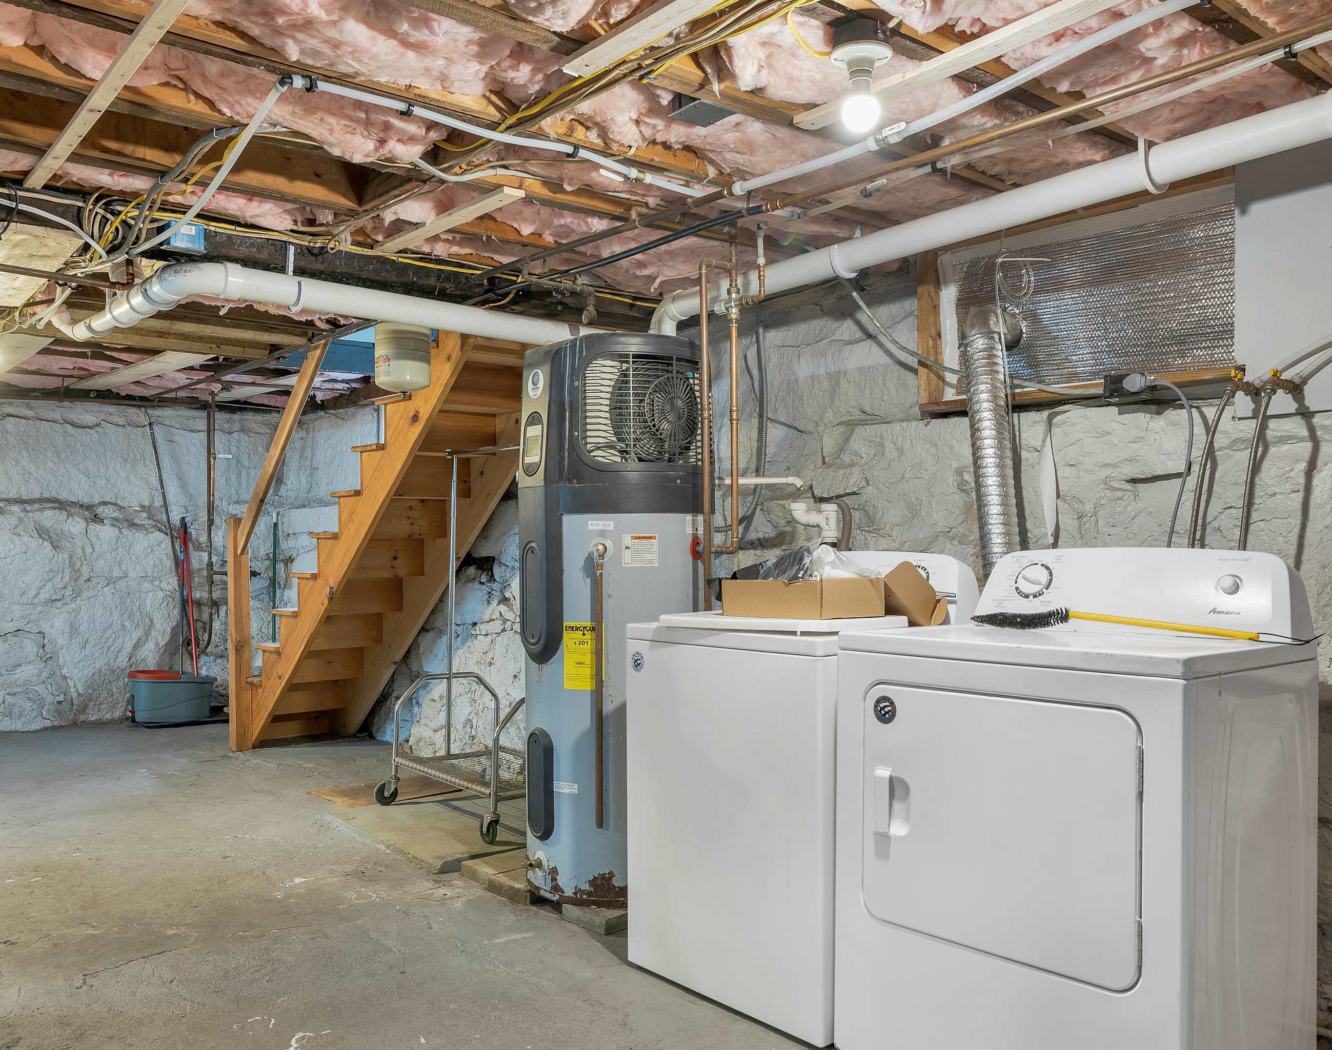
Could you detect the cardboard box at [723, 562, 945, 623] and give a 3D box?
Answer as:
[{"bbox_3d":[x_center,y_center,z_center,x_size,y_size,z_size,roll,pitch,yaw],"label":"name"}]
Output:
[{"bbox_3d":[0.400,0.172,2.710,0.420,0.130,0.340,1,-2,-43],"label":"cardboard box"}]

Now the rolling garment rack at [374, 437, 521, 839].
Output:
[{"bbox_3d":[-0.720,0.425,4.320,0.520,1.520,0.900,1,-2,-40],"label":"rolling garment rack"}]

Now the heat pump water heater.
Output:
[{"bbox_3d":[-0.170,0.295,3.430,0.670,1.715,0.620,0,-1,0],"label":"heat pump water heater"}]

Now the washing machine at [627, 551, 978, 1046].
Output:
[{"bbox_3d":[0.370,0.620,2.795,0.665,1.090,0.690,1,-2,-42],"label":"washing machine"}]

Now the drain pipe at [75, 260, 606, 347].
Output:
[{"bbox_3d":[-1.100,-0.672,3.760,1.500,0.140,1.080,1,-2,-42],"label":"drain pipe"}]

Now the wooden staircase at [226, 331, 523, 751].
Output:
[{"bbox_3d":[-1.467,0.160,5.520,0.740,2.250,2.500,1,-2,-42],"label":"wooden staircase"}]

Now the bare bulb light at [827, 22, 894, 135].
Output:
[{"bbox_3d":[0.352,-0.810,1.900,0.115,0.195,0.115,0,-1,0],"label":"bare bulb light"}]

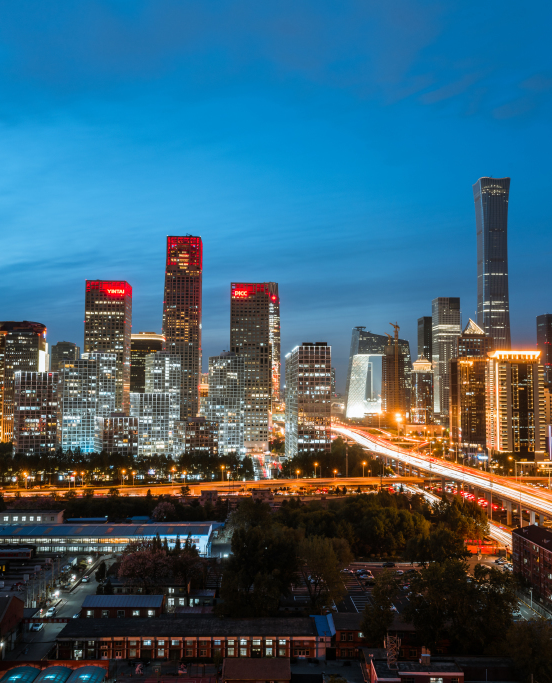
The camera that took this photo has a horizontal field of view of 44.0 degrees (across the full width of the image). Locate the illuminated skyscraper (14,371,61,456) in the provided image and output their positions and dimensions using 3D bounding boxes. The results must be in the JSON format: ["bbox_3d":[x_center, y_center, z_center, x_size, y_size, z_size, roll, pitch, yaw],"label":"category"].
[{"bbox_3d":[-185.880,63.350,530.700,29.000,82.000,28.000,2,-5,-26],"label":"illuminated skyscraper"}]

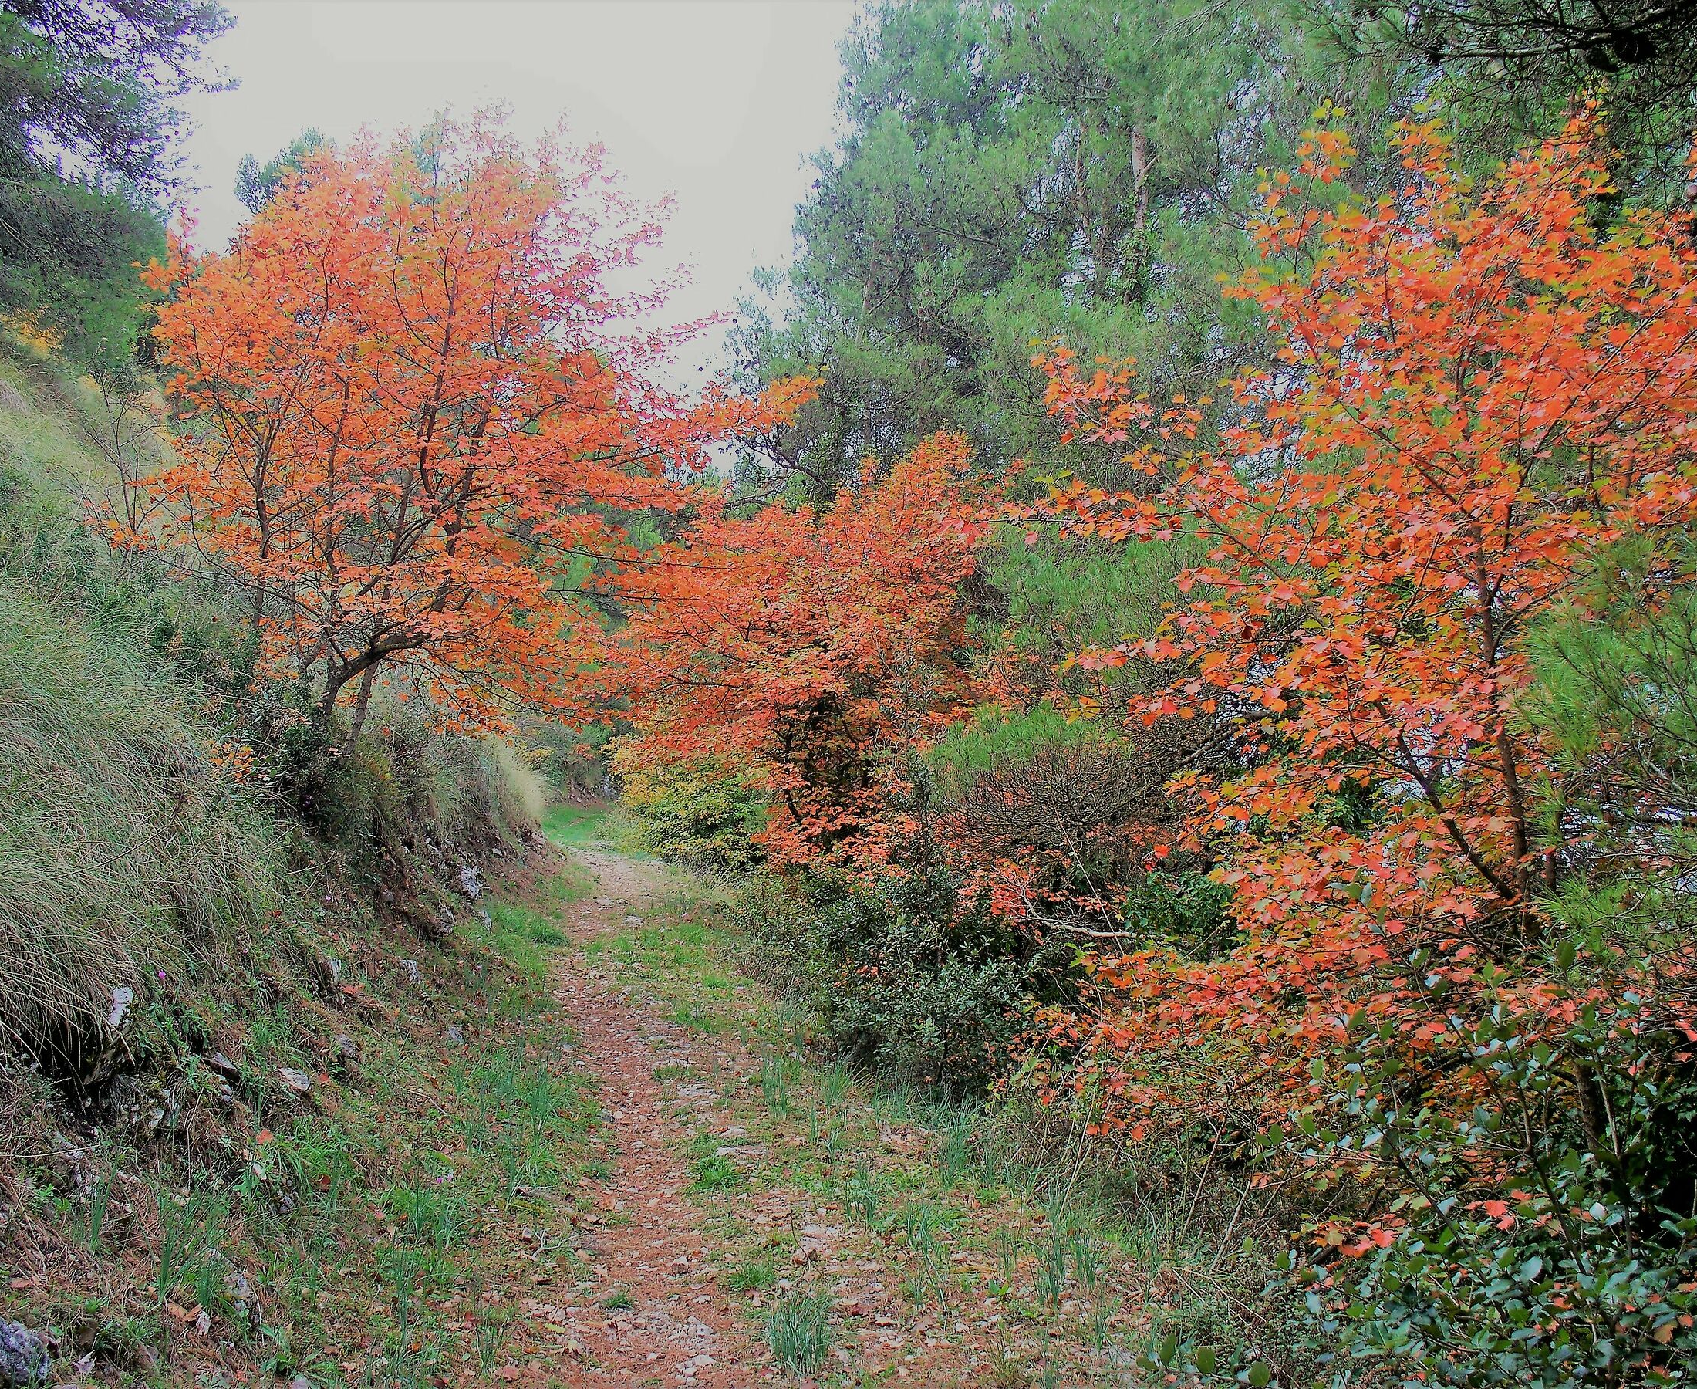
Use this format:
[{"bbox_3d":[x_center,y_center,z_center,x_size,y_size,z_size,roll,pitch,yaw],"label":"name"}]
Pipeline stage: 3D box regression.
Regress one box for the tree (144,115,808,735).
[{"bbox_3d":[-2.361,-1.686,12.300,4.250,4.000,3.800,0,-1,0],"label":"tree"}]

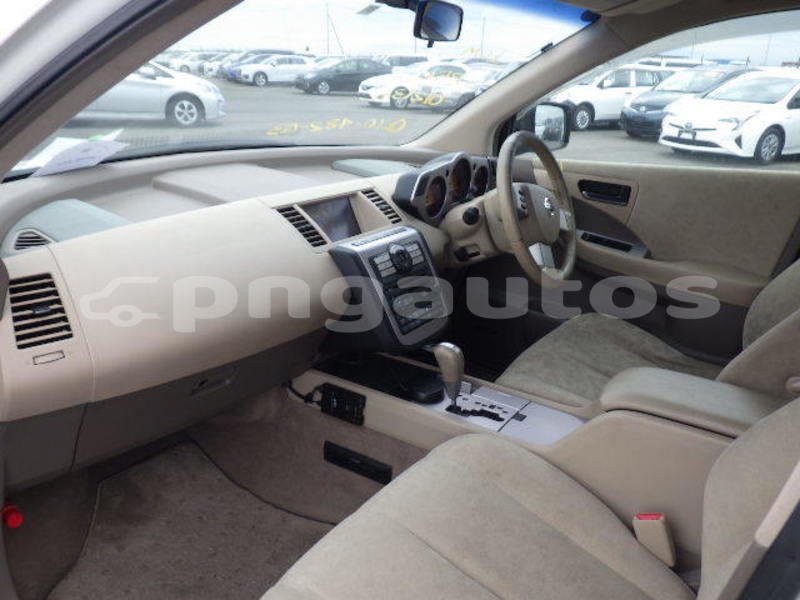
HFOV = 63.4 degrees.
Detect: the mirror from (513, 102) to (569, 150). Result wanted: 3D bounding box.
[{"bbox_3d":[0.445,-0.568,2.098,0.120,0.160,0.220,19,27,40],"label":"mirror"}]

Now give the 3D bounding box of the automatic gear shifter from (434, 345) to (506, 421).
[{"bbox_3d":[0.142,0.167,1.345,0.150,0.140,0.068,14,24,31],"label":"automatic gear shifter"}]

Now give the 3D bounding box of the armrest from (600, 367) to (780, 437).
[{"bbox_3d":[0.508,0.176,1.115,0.310,0.055,0.165,14,24,31],"label":"armrest"}]

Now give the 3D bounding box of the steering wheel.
[{"bbox_3d":[0.323,-0.217,1.587,0.090,0.386,0.386,-11,11,36],"label":"steering wheel"}]

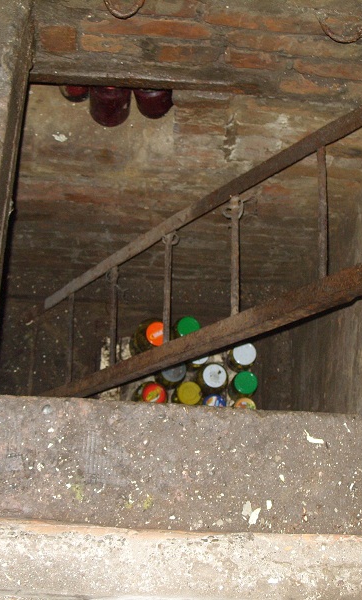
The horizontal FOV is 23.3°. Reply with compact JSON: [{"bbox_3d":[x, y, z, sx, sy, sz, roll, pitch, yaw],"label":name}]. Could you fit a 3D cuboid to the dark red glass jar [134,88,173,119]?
[{"bbox_3d":[-0.063,-0.533,2.202,0.104,0.168,0.104,0,76,-2],"label":"dark red glass jar"}]

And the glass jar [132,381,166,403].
[{"bbox_3d":[-0.107,0.367,3.263,0.112,0.170,0.112,0,76,-2],"label":"glass jar"}]

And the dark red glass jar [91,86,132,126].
[{"bbox_3d":[-0.173,-0.510,2.193,0.104,0.168,0.104,0,76,-2],"label":"dark red glass jar"}]

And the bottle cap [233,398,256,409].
[{"bbox_3d":[0.235,0.399,3.186,0.085,0.014,0.085,0,76,-2],"label":"bottle cap"}]

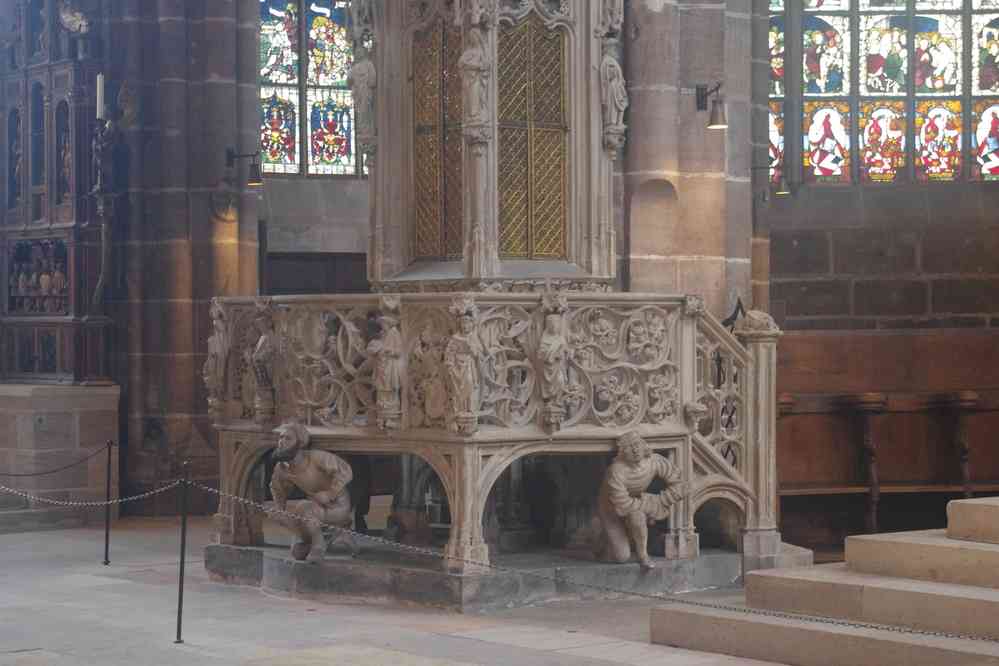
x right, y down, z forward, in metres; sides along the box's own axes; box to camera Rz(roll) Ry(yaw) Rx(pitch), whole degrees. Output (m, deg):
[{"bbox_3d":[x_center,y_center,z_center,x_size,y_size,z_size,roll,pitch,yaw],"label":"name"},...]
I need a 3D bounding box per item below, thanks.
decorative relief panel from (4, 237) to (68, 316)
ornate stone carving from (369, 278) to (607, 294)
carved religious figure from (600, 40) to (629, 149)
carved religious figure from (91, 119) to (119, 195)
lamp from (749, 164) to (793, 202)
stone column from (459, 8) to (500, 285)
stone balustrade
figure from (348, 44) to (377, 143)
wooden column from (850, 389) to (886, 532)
[{"bbox_3d":[-4.102,-0.502,20.200,0.880,0.680,0.160,0,0,44],"label":"decorative relief panel"},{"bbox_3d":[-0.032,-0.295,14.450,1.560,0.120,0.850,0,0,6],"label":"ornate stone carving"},{"bbox_3d":[0.742,-1.532,14.800,0.200,0.740,0.200,0,0,21],"label":"carved religious figure"},{"bbox_3d":[-3.489,-1.550,20.100,0.250,0.690,0.240,0,0,23],"label":"carved religious figure"},{"bbox_3d":[2.695,-1.478,22.500,0.220,0.350,0.360,0,0,-41],"label":"lamp"},{"bbox_3d":[-0.124,-1.154,14.150,0.260,1.660,0.300,0,0,6],"label":"stone column"},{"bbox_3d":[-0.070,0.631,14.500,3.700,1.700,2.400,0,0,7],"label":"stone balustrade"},{"bbox_3d":[-0.897,-1.549,14.900,0.200,0.710,0.200,0,0,-21],"label":"figure"},{"bbox_3d":[2.546,0.949,15.700,0.250,1.070,0.280,0,0,-16],"label":"wooden column"}]

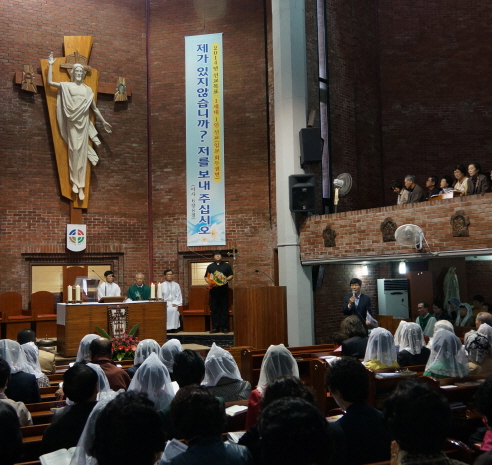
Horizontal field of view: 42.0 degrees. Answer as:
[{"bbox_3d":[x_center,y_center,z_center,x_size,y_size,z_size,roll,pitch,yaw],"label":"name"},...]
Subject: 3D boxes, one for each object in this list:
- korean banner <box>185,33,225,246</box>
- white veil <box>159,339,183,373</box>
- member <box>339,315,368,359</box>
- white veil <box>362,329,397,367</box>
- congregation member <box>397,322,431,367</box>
[{"bbox_3d":[-0.960,-2.165,15.000,0.930,5.000,0.030,-2,-4,12],"label":"korean banner"},{"bbox_3d":[-0.629,1.050,5.450,0.220,0.290,0.240,1,-5,-26],"label":"white veil"},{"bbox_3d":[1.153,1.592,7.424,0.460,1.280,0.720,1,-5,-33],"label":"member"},{"bbox_3d":[1.270,1.081,6.050,0.270,0.350,0.260,0,-5,-20],"label":"white veil"},{"bbox_3d":[1.654,1.572,6.773,0.450,1.250,0.720,1,-5,-33],"label":"congregation member"}]

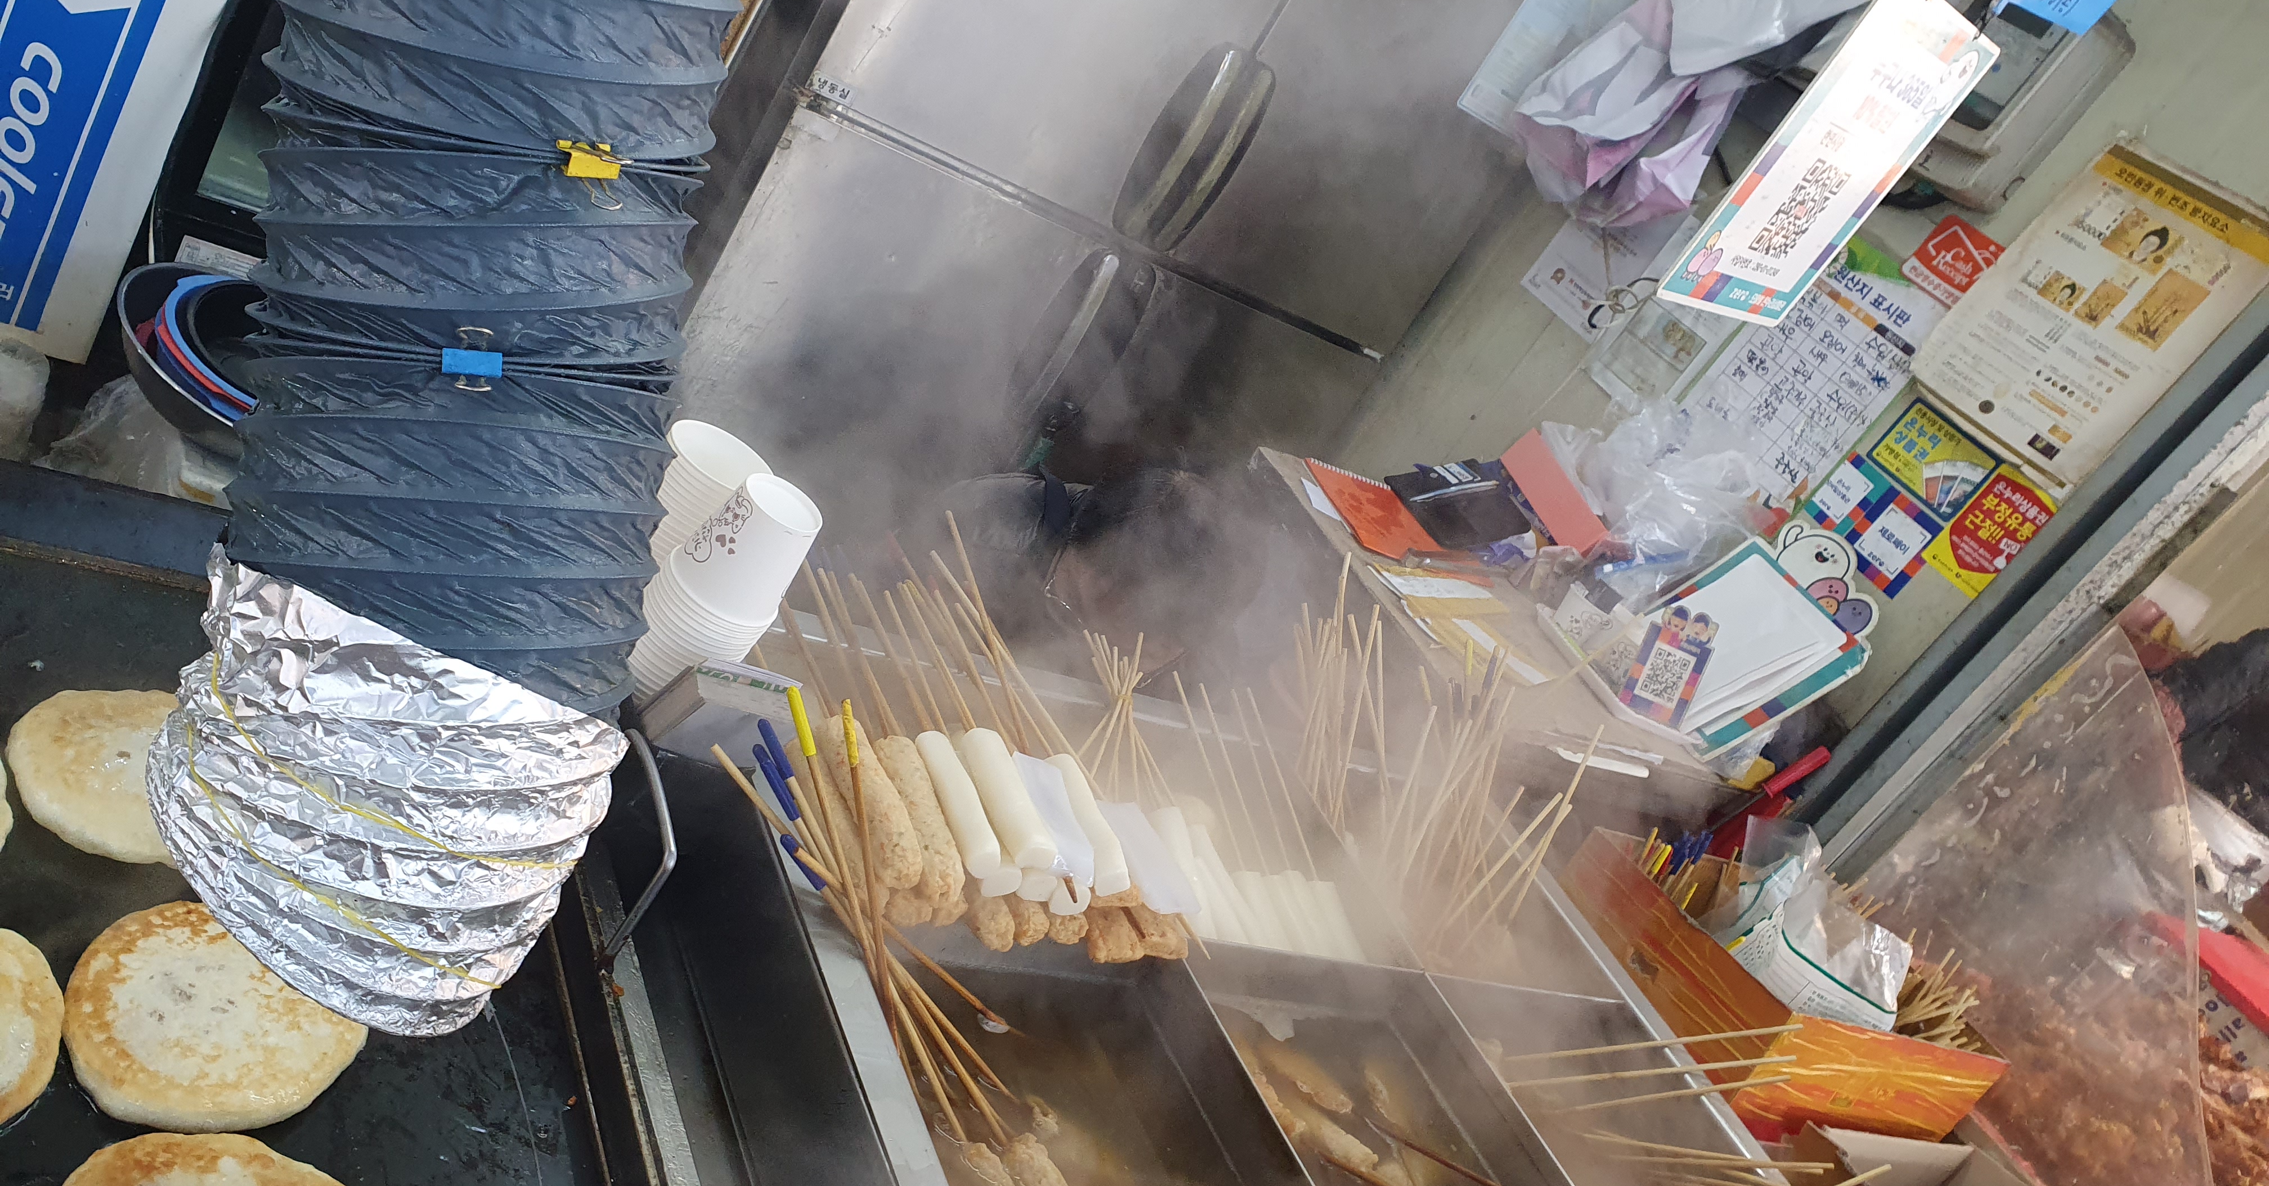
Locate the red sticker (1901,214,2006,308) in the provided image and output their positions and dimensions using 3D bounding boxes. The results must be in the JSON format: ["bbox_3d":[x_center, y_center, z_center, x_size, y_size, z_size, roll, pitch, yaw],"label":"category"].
[{"bbox_3d":[1.072,-0.431,2.228,0.008,0.100,0.116,17,28,-37],"label":"red sticker"}]

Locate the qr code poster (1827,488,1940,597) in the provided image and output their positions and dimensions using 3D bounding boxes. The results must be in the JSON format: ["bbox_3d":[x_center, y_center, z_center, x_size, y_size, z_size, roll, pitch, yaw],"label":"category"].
[{"bbox_3d":[0.981,-0.065,2.202,0.008,0.110,0.108,17,28,-37],"label":"qr code poster"}]

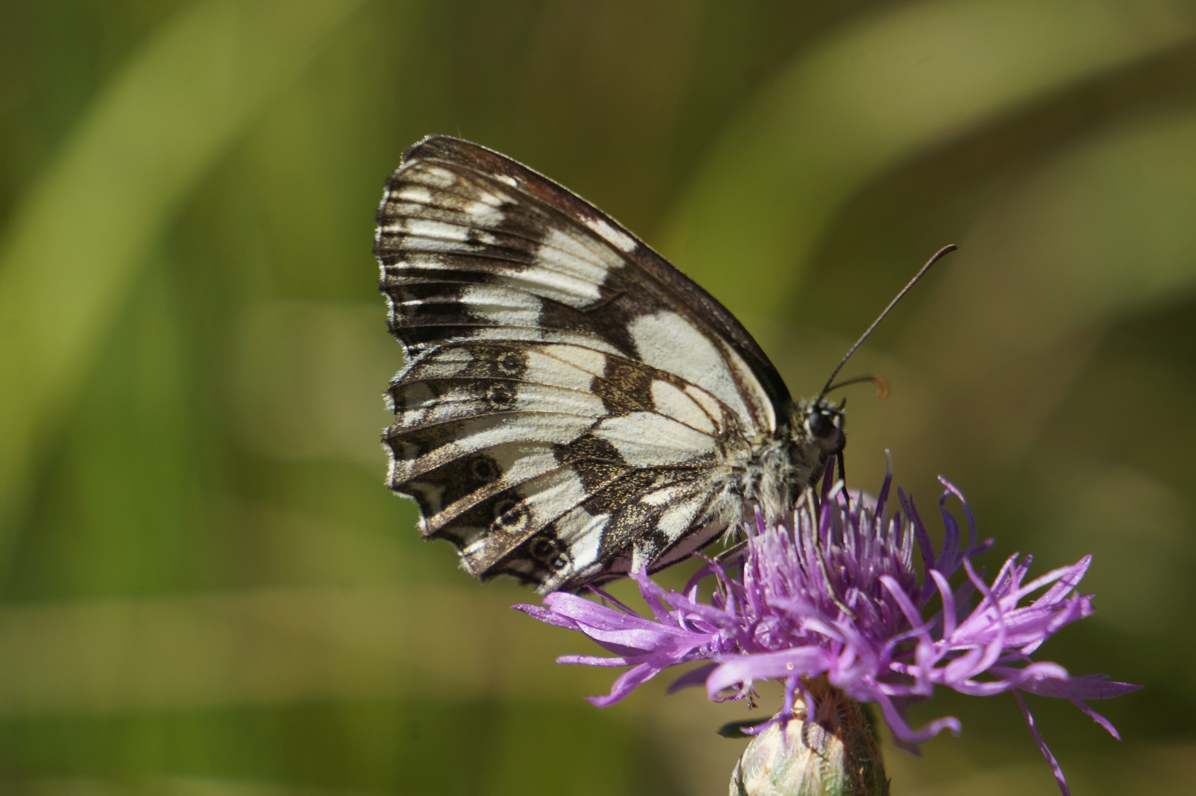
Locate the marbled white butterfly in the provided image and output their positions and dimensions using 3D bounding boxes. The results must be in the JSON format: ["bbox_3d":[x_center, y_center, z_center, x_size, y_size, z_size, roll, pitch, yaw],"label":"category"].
[{"bbox_3d":[0.004,-0.002,0.570,0.032,0.026,0.012,-5,6,12],"label":"marbled white butterfly"}]

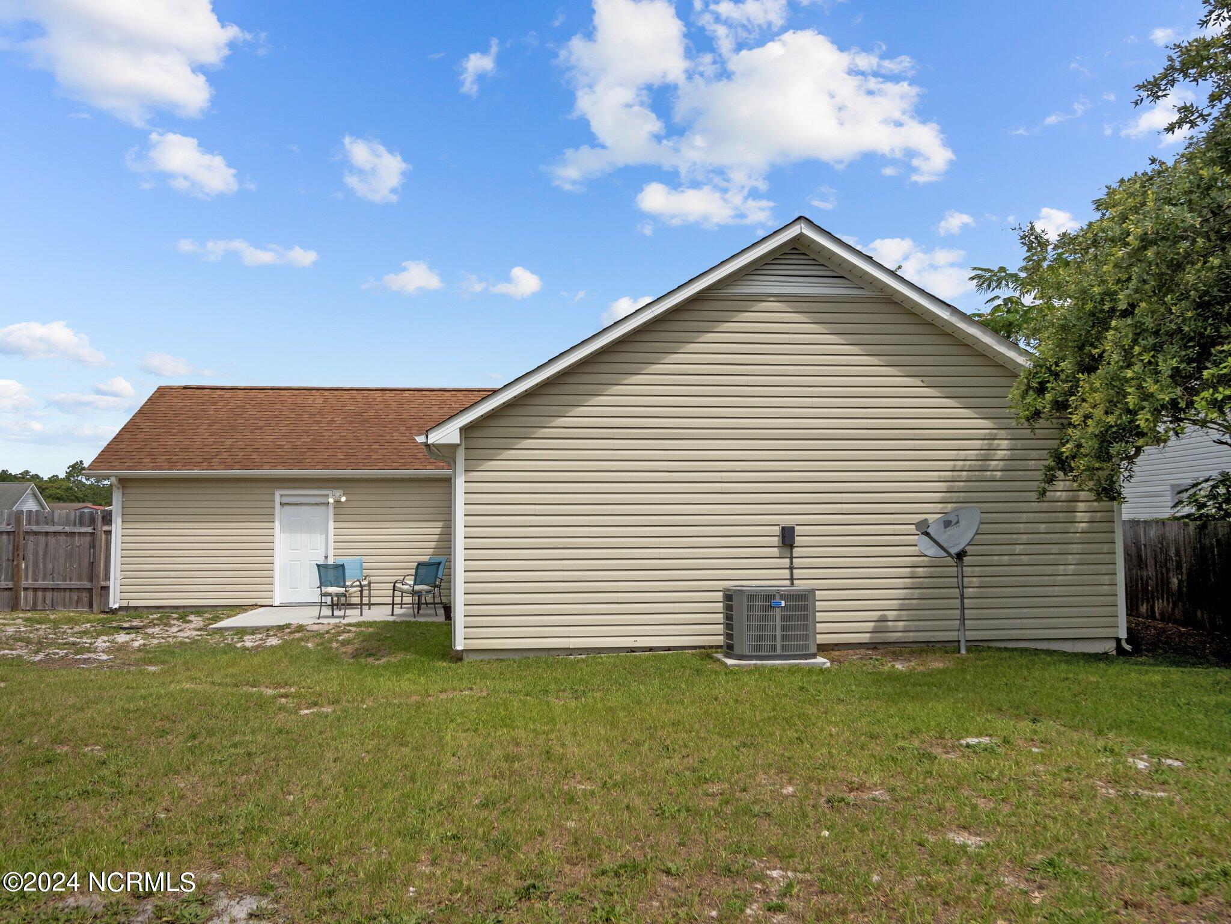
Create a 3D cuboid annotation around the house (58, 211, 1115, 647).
[{"bbox_3d":[-1.798,0.159,18.555,15.500,5.200,14.700,0,-4,-6],"label":"house"}]

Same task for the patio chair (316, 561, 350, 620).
[{"bbox_3d":[-4.557,2.113,16.405,0.560,0.905,0.690,-1,-4,10],"label":"patio chair"}]

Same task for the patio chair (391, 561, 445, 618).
[{"bbox_3d":[-3.300,2.117,16.623,0.690,0.905,0.560,-4,-5,42],"label":"patio chair"}]

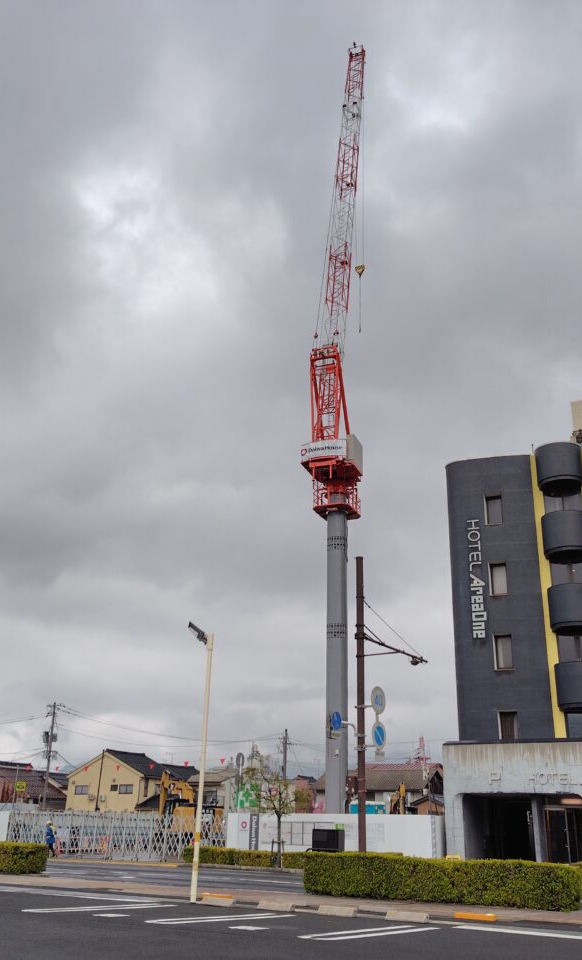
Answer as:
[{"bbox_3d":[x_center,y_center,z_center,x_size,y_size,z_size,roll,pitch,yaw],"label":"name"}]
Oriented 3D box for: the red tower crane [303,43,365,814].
[{"bbox_3d":[3.598,-8.974,57.683,3.200,62.700,7.500,-8,-23,22],"label":"red tower crane"}]

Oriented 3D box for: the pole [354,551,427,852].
[{"bbox_3d":[2.443,5.801,20.462,0.700,7.240,4.000,-11,-25,28],"label":"pole"}]

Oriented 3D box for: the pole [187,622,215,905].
[{"bbox_3d":[-1.541,4.363,13.440,0.250,4.216,0.620,-10,-24,26],"label":"pole"}]

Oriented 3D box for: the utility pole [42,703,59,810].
[{"bbox_3d":[-19.915,23.850,69.439,1.600,10.878,1.000,-10,-24,26],"label":"utility pole"}]

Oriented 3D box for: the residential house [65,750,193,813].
[{"bbox_3d":[-14.478,29.759,79.592,9.680,8.130,8.200,-10,-24,26],"label":"residential house"}]

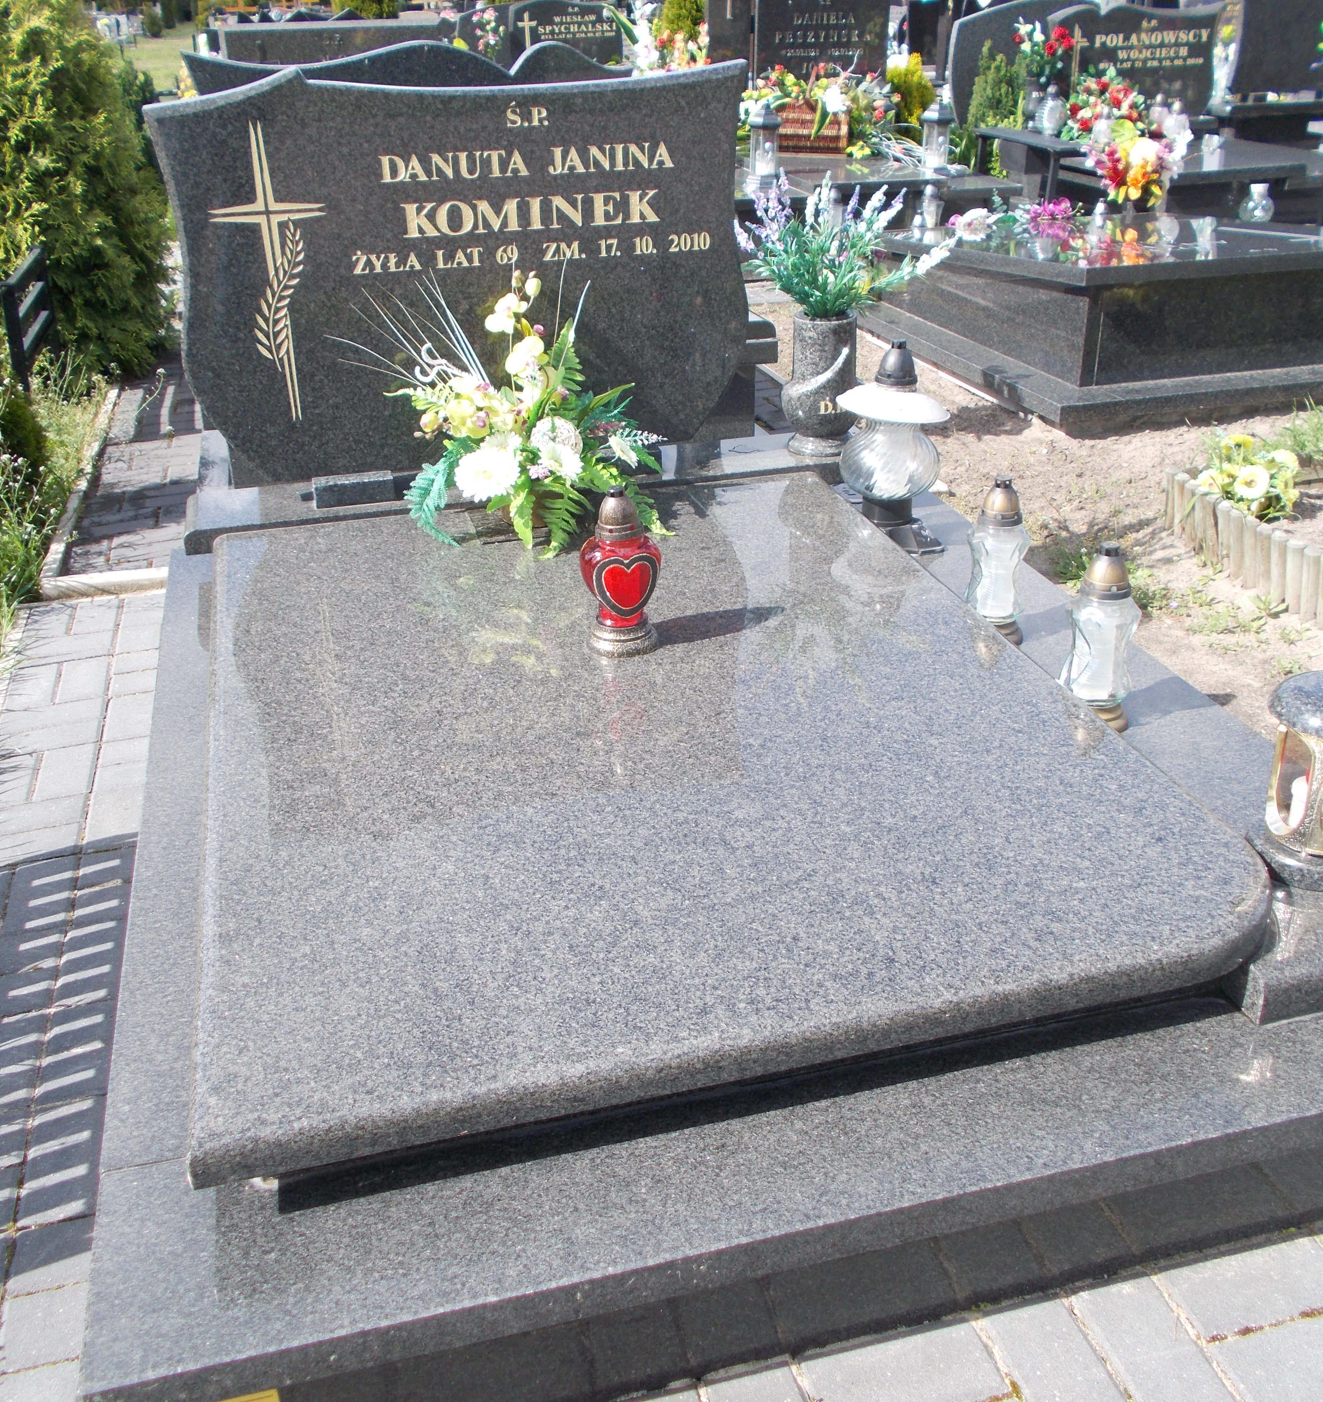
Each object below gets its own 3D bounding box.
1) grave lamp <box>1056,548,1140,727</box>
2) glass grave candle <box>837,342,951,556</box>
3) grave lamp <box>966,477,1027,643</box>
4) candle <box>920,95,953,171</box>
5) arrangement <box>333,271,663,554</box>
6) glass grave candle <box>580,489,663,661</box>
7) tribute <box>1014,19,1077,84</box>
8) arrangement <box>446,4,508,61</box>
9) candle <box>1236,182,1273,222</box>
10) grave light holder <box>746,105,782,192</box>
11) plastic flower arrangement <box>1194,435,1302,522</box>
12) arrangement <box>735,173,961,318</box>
[{"bbox_3d":[0.662,-0.095,2.105,0.115,0.275,0.115,-8,28,-13],"label":"grave lamp"},{"bbox_3d":[0.457,-0.515,2.804,0.235,0.385,0.235,0,27,0],"label":"glass grave candle"},{"bbox_3d":[0.590,-0.246,2.460,0.108,0.284,0.106,-7,27,-13],"label":"grave lamp"},{"bbox_3d":[1.385,-2.816,6.979,0.160,0.345,0.160,-7,27,-13],"label":"candle"},{"bbox_3d":[-0.309,-0.562,2.638,0.610,0.470,0.420,-7,27,-13],"label":"arrangement"},{"bbox_3d":[-0.063,-0.206,2.175,0.122,0.252,0.112,-1,26,0],"label":"glass grave candle"},{"bbox_3d":[2.014,-3.404,7.362,0.340,0.330,0.280,-8,28,-13],"label":"tribute"},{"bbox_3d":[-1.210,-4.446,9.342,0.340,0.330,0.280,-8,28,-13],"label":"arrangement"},{"bbox_3d":[2.068,-1.727,4.847,0.116,0.122,0.116,-7,27,-13],"label":"candle"},{"bbox_3d":[0.469,-2.540,6.444,0.160,0.360,0.160,-8,28,-13],"label":"grave light holder"},{"bbox_3d":[1.452,-0.559,3.477,0.250,0.190,0.220,-8,28,-13],"label":"plastic flower arrangement"},{"bbox_3d":[0.399,-0.976,3.012,0.480,0.300,0.400,-8,28,-13],"label":"arrangement"}]

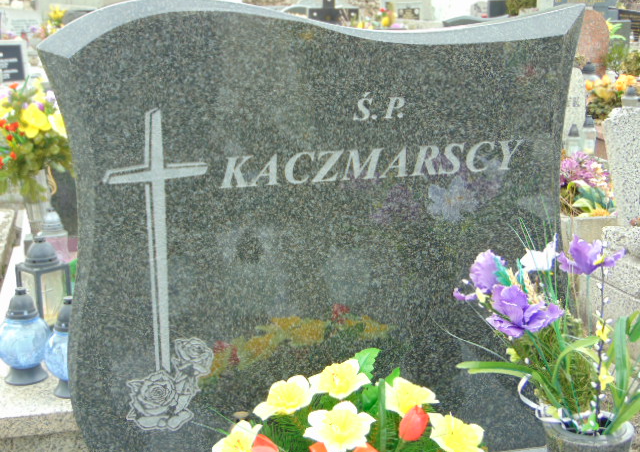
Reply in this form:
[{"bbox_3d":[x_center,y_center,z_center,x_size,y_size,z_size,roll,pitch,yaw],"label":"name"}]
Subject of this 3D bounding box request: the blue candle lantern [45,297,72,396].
[{"bbox_3d":[-0.513,0.246,2.300,0.109,0.201,0.109,-3,13,-12],"label":"blue candle lantern"}]

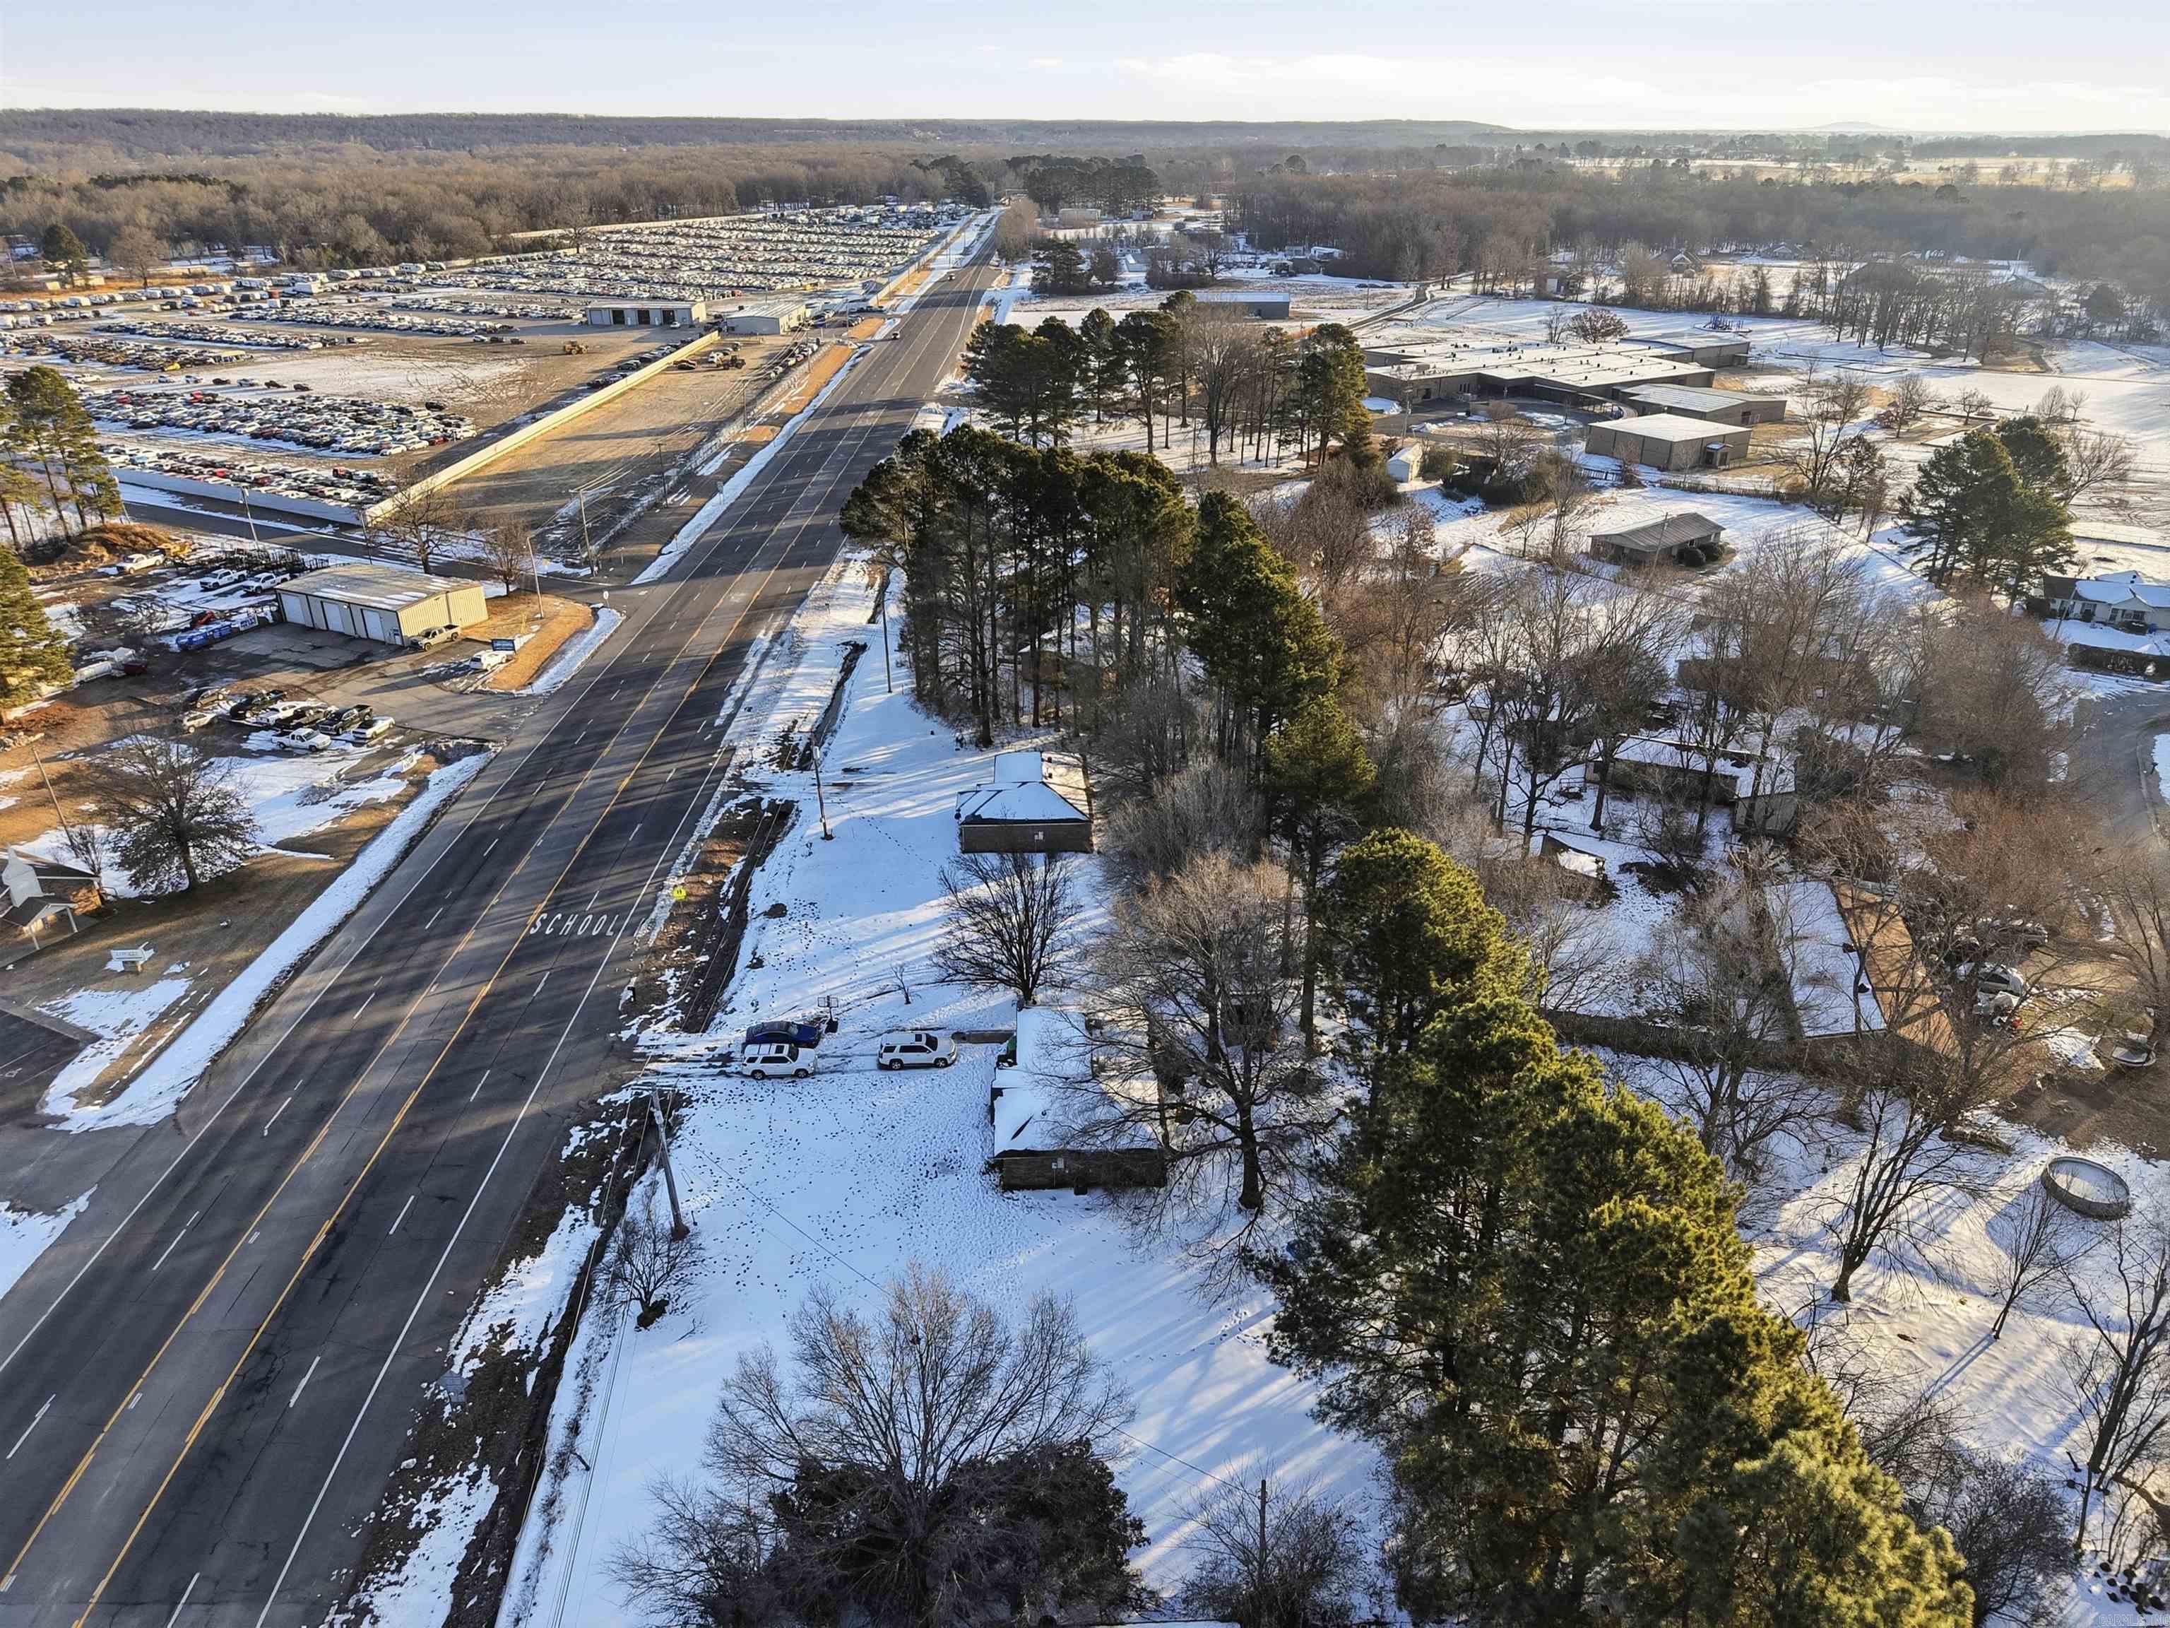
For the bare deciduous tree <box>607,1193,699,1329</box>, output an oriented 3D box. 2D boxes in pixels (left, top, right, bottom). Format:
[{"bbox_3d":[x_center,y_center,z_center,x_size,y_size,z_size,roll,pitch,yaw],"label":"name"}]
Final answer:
[{"bbox_3d":[-22.122,22.332,75.185,5.000,7.000,5.000,0,24,0],"label":"bare deciduous tree"}]

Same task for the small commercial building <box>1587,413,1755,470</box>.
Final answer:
[{"bbox_3d":[106.774,-67.932,275.421,19.800,5.200,18.800,-15,28,-29],"label":"small commercial building"}]

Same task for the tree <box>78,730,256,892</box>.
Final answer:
[{"bbox_3d":[-70.716,0.122,116.807,13.300,12.900,13.000,0,24,0],"label":"tree"}]

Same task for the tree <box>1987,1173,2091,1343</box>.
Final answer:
[{"bbox_3d":[45.451,21.443,72.038,4.130,9.630,4.130,0,25,0],"label":"tree"}]

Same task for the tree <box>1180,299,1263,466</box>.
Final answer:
[{"bbox_3d":[23.800,-74.407,262.052,13.500,27.300,13.500,0,25,0],"label":"tree"}]

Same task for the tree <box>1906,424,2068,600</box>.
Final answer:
[{"bbox_3d":[113.700,-38.562,190.693,16.500,21.300,16.000,0,25,0],"label":"tree"}]

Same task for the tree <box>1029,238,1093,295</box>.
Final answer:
[{"bbox_3d":[-8.400,-194.814,535.436,20.500,19.500,19.000,0,25,0],"label":"tree"}]

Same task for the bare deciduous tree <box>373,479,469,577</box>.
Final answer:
[{"bbox_3d":[-86.800,-37.314,196.523,11.500,12.500,11.300,0,25,0],"label":"bare deciduous tree"}]

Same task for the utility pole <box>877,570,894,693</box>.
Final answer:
[{"bbox_3d":[-20.522,-18.390,155.714,0.450,12.400,0.450,0,25,0],"label":"utility pole"}]

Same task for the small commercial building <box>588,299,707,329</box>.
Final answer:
[{"bbox_3d":[-134.100,-153.399,460.902,32.500,6.000,13.000,1,25,2],"label":"small commercial building"}]

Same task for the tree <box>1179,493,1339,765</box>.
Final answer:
[{"bbox_3d":[15.322,-15.778,134.225,14.080,25.540,14.080,0,25,0],"label":"tree"}]

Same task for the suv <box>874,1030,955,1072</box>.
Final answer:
[{"bbox_3d":[-10.950,15.319,98.323,5.100,1.920,2.000,-2,25,-4],"label":"suv"}]

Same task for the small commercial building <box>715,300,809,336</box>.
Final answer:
[{"bbox_3d":[-93.500,-145.360,442.021,16.000,5.500,32.000,0,25,0],"label":"small commercial building"}]

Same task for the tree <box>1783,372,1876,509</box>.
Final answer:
[{"bbox_3d":[112.900,-56.589,229.169,12.800,20.500,12.600,0,25,0],"label":"tree"}]

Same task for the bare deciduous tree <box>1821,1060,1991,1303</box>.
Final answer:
[{"bbox_3d":[40.100,18.549,74.517,7.800,13.800,7.800,0,25,0],"label":"bare deciduous tree"}]

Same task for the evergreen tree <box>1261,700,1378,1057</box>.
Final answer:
[{"bbox_3d":[14.300,4.028,91.951,6.800,24.000,6.600,0,25,0],"label":"evergreen tree"}]

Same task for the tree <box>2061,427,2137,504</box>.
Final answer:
[{"bbox_3d":[156.783,-53.759,233.203,10.490,12.200,10.490,0,25,0],"label":"tree"}]

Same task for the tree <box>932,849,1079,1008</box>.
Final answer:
[{"bbox_3d":[-5.287,7.889,99.602,9.720,11.330,9.720,0,25,0],"label":"tree"}]

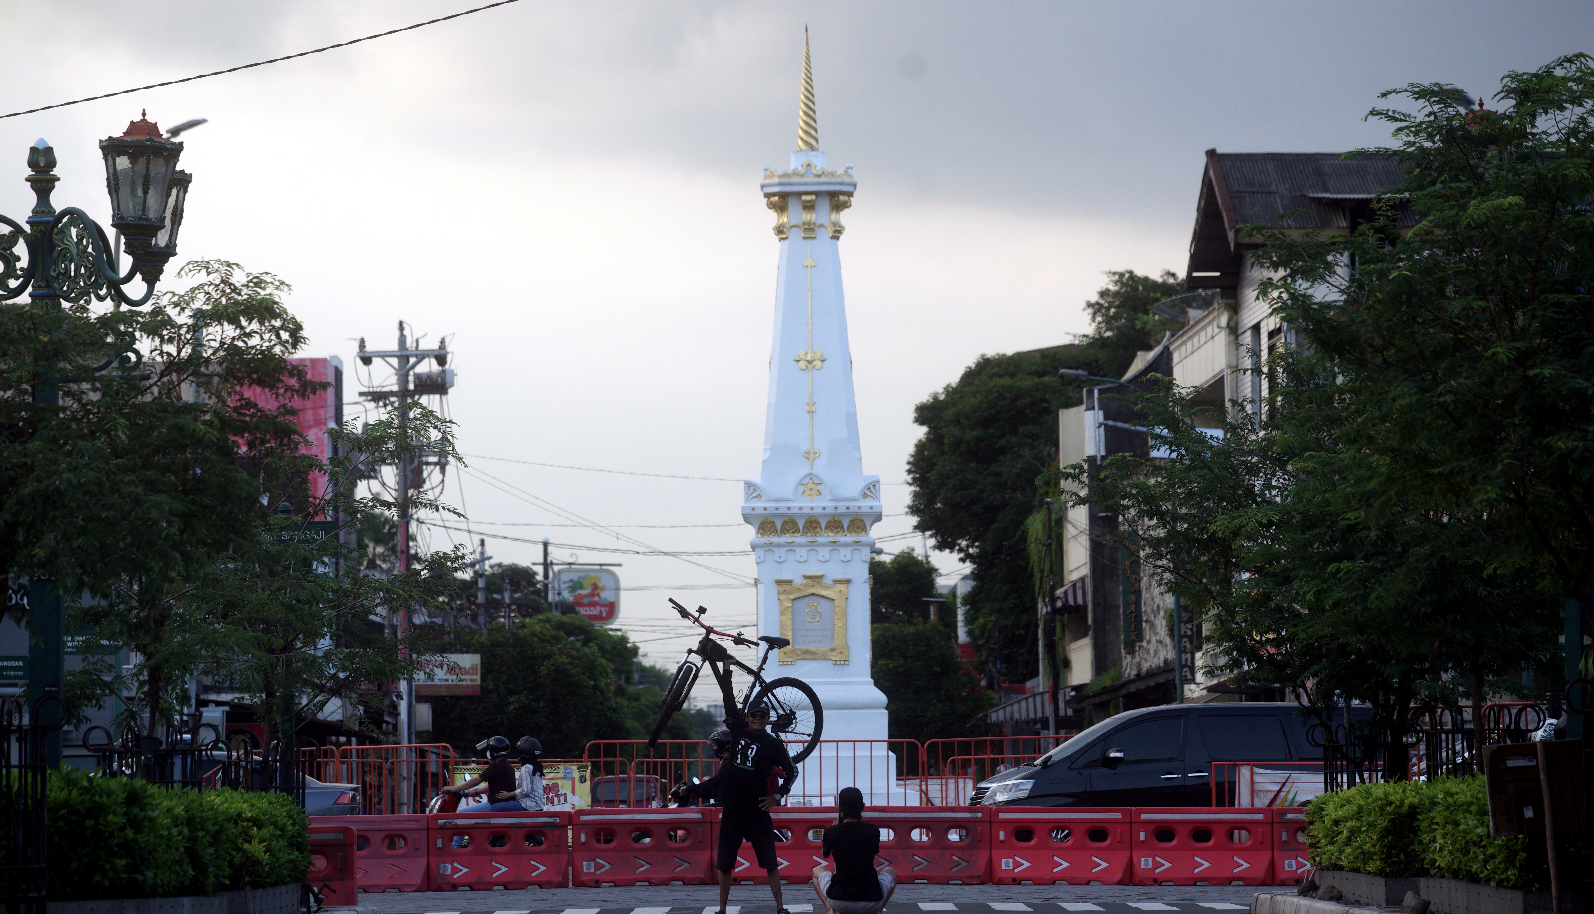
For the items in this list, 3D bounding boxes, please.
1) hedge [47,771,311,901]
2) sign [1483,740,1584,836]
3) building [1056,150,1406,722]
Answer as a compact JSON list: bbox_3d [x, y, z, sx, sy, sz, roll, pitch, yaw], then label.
[{"bbox_3d":[-4.049,2.515,47.338,1.000,0.850,6.700,-1,-2,4],"label":"hedge"},{"bbox_3d":[4.427,1.988,42.500,0.600,0.540,0.040,-5,-3,-3],"label":"sign"},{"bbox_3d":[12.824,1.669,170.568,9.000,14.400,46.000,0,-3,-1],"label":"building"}]

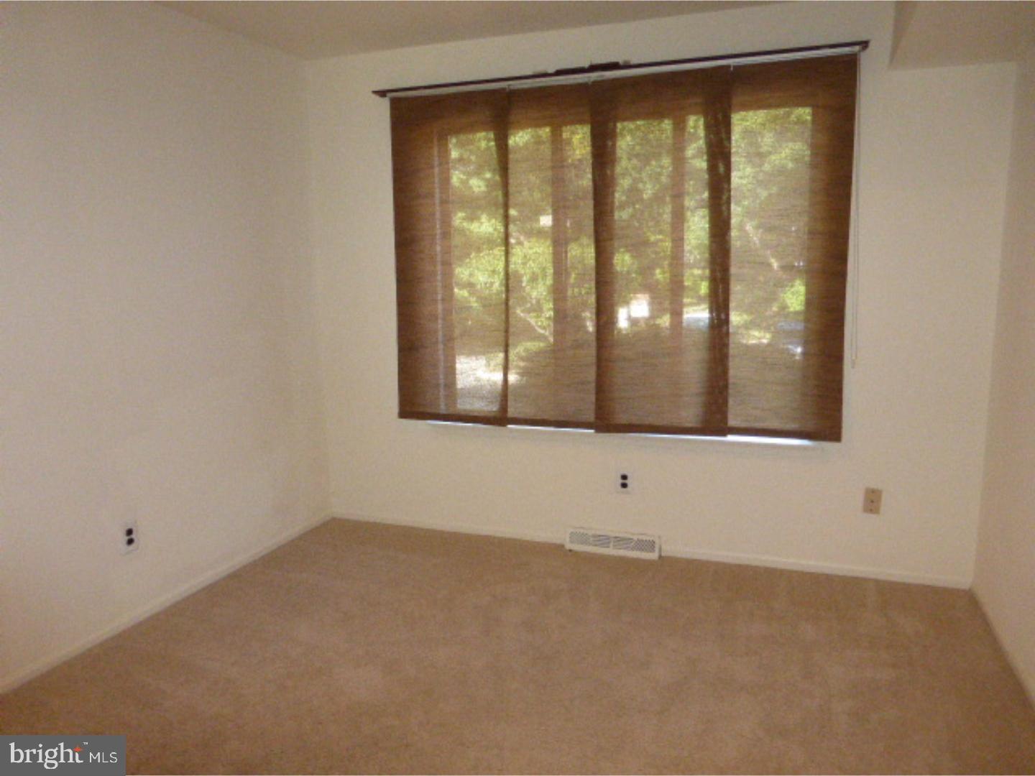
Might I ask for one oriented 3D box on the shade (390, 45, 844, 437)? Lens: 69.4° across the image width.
[{"bbox_3d":[0.375,-0.592,3.448,2.121,1.589,0.050,2,9,19],"label":"shade"}]

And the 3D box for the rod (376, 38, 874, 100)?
[{"bbox_3d":[0.352,-1.393,3.338,2.212,0.035,0.100,2,9,19],"label":"rod"}]

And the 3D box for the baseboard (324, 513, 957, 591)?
[{"bbox_3d":[0.433,0.773,3.709,3.181,0.055,0.015,2,9,19],"label":"baseboard"}]

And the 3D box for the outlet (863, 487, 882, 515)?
[{"bbox_3d":[1.552,0.494,3.264,0.071,0.115,0.010,2,9,19],"label":"outlet"}]

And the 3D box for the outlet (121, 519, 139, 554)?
[{"bbox_3d":[-1.520,0.586,2.936,0.010,0.116,0.072,2,9,19],"label":"outlet"}]

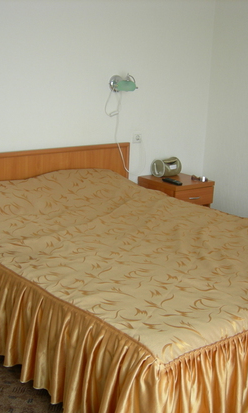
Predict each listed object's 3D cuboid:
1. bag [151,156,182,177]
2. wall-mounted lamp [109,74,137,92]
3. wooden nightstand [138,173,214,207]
[{"bbox_3d":[0.343,-0.310,4.572,0.199,0.147,0.147,-10,18,-39],"label":"bag"},{"bbox_3d":[0.007,-0.903,4.207,0.184,0.133,0.163,-9,18,-36],"label":"wall-mounted lamp"},{"bbox_3d":[0.406,0.031,4.556,0.404,0.501,0.442,-9,18,-36],"label":"wooden nightstand"}]

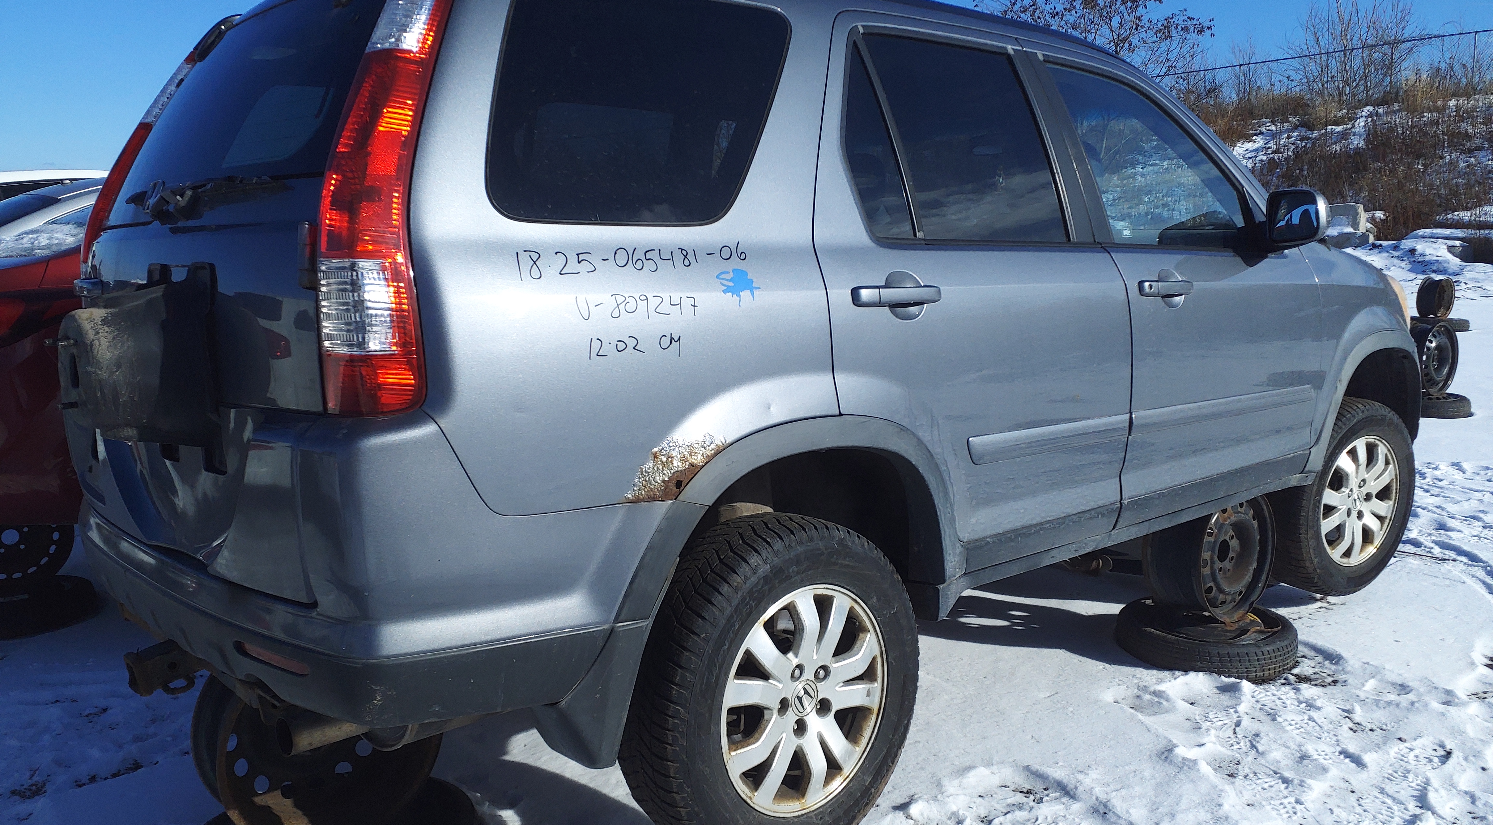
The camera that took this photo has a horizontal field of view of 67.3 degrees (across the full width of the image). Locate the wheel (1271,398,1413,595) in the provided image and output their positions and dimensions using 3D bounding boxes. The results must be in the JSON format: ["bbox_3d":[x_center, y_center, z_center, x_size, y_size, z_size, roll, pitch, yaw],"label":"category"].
[{"bbox_3d":[2.031,0.287,3.875,0.686,0.686,0.215,-5,10,-30],"label":"wheel"}]

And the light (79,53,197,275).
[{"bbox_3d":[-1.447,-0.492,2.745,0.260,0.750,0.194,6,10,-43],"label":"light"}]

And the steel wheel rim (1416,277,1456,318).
[{"bbox_3d":[6.639,-1.103,10.800,0.405,0.405,0.180,-7,9,-35],"label":"steel wheel rim"}]

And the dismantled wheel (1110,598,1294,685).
[{"bbox_3d":[1.416,0.698,3.460,0.530,0.128,0.530,-1,7,0],"label":"dismantled wheel"}]

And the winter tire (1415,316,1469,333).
[{"bbox_3d":[6.600,-0.846,10.700,0.610,0.170,0.610,-7,10,-40],"label":"winter tire"}]

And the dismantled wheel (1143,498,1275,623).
[{"bbox_3d":[1.452,0.425,3.508,0.416,0.416,0.190,-7,10,-36],"label":"dismantled wheel"}]

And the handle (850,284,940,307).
[{"bbox_3d":[0.301,-0.228,2.196,0.262,0.045,0.050,-6,9,-40],"label":"handle"}]

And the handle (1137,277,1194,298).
[{"bbox_3d":[1.071,-0.316,2.864,0.250,0.043,0.050,-8,11,-40],"label":"handle"}]

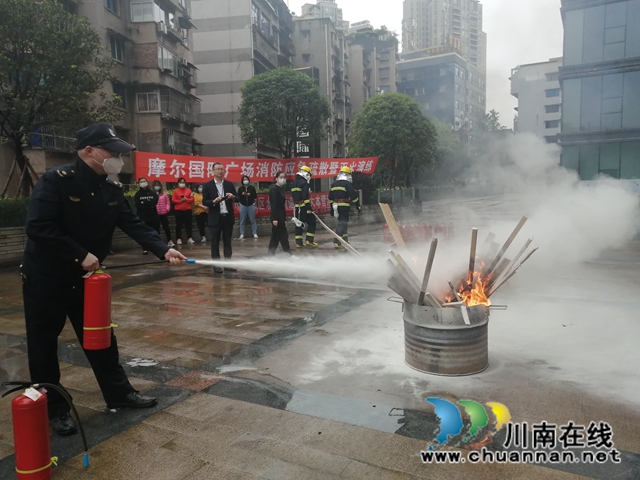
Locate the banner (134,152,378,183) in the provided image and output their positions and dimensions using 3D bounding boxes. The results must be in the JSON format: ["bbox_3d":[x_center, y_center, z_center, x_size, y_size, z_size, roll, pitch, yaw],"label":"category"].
[{"bbox_3d":[-1.058,-2.303,15.100,0.150,0.750,10.050,3,8,40],"label":"banner"}]

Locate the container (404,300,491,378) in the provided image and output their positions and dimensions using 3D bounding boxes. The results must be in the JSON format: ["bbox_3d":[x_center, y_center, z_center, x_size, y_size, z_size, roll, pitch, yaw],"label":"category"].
[{"bbox_3d":[0.913,0.653,3.494,0.595,0.467,0.595,-2,6,0],"label":"container"}]

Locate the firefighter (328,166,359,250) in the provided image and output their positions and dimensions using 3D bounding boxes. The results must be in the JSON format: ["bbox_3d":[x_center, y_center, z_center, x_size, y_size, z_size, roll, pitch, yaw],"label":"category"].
[{"bbox_3d":[0.512,-0.721,10.250,0.640,1.720,0.480,2,7,30],"label":"firefighter"}]

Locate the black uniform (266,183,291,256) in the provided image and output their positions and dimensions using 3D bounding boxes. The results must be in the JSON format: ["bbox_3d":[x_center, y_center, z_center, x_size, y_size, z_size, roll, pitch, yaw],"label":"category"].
[{"bbox_3d":[-0.806,-0.421,9.450,0.430,1.370,0.450,1,7,25],"label":"black uniform"}]

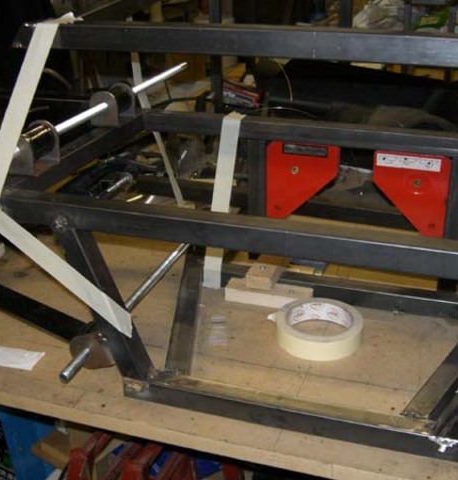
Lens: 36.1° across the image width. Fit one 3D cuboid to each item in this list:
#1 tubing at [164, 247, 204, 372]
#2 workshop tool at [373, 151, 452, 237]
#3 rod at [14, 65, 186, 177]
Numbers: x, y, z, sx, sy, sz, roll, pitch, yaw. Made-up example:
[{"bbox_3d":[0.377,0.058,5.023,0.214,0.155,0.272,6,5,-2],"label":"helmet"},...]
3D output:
[{"bbox_3d":[-0.053,0.093,0.857,0.025,0.025,0.273,-1,25,2],"label":"tubing"},{"bbox_3d":[0.242,-0.063,0.938,0.102,0.114,0.020,7,27,18],"label":"workshop tool"},{"bbox_3d":[-0.157,-0.190,0.974,0.043,0.048,0.502,7,27,18],"label":"rod"}]

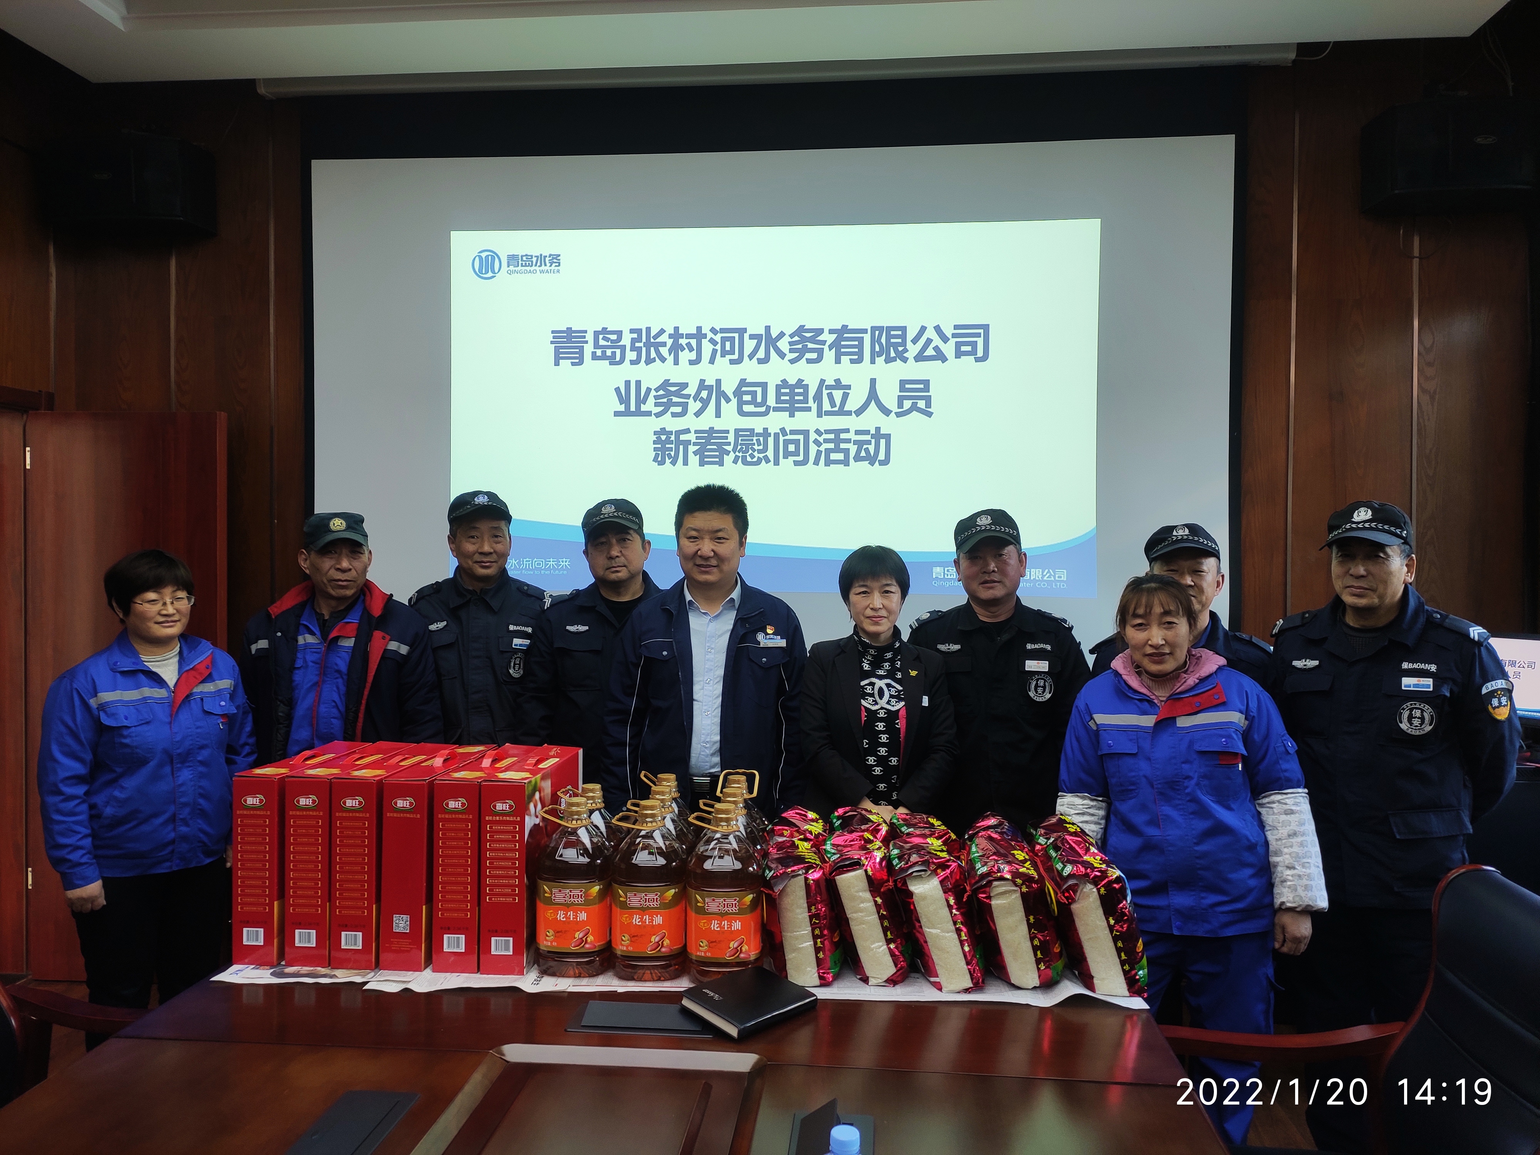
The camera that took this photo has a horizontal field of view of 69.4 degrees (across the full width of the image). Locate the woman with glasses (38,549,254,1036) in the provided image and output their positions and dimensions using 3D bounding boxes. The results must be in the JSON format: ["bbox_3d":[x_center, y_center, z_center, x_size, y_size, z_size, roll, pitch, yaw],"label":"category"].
[{"bbox_3d":[-1.611,0.743,2.885,0.300,1.614,0.480,1,1,45],"label":"woman with glasses"}]

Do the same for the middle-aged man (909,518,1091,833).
[{"bbox_3d":[0.617,0.688,3.046,0.490,1.740,0.300,0,1,11],"label":"middle-aged man"}]

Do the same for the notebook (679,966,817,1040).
[{"bbox_3d":[-0.036,0.778,2.040,0.162,0.023,0.224,1,1,39],"label":"notebook"}]

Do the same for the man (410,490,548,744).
[{"bbox_3d":[-0.789,0.645,3.020,0.500,1.750,0.290,0,1,-9],"label":"man"}]

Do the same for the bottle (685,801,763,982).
[{"bbox_3d":[-0.090,0.618,2.222,0.150,0.336,0.150,0,1,1],"label":"bottle"}]

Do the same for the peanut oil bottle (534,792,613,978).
[{"bbox_3d":[-0.397,0.616,2.252,0.150,0.336,0.150,0,1,-2],"label":"peanut oil bottle"}]

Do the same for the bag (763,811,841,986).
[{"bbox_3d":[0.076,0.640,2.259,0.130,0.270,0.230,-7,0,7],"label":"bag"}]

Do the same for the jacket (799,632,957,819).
[{"bbox_3d":[0.280,0.481,2.886,0.410,0.660,0.300,0,1,6],"label":"jacket"}]

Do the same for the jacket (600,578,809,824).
[{"bbox_3d":[-0.166,0.378,2.847,0.510,0.740,0.310,0,1,0],"label":"jacket"}]

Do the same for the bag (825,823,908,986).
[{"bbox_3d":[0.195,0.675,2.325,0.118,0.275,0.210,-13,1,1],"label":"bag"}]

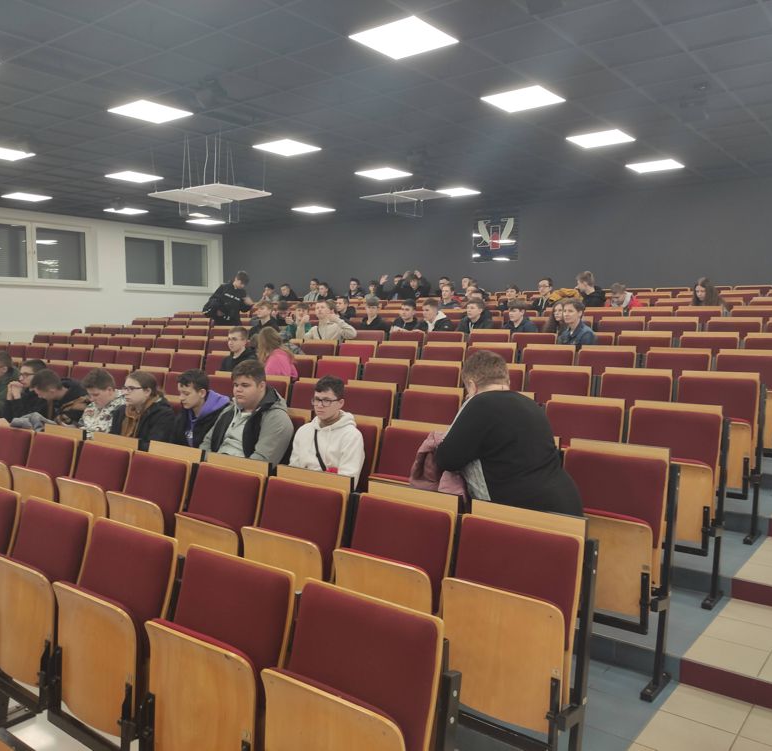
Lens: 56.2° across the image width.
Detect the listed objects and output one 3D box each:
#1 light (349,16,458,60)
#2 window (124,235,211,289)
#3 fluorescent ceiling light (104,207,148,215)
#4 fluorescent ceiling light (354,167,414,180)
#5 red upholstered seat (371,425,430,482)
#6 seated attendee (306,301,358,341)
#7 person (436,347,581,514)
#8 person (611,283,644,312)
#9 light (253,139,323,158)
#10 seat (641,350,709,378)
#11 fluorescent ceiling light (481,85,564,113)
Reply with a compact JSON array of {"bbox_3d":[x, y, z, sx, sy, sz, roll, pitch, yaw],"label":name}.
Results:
[{"bbox_3d":[0.131,-2.343,5.030,0.580,0.050,0.580,4,6,38],"label":"light"},{"bbox_3d":[-4.806,-2.481,16.076,0.110,1.140,2.180,4,6,38],"label":"window"},{"bbox_3d":[-4.888,-3.105,13.584,0.600,0.060,0.600,4,6,38],"label":"fluorescent ceiling light"},{"bbox_3d":[-0.027,-2.741,9.776,0.590,0.040,0.590,4,6,38],"label":"fluorescent ceiling light"},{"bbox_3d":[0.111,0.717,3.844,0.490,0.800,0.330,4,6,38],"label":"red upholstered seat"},{"bbox_3d":[-0.687,-0.202,8.474,0.660,1.310,0.740,4,6,38],"label":"seated attendee"},{"bbox_3d":[0.535,0.625,3.148,0.600,1.460,0.680,-2,5,-30],"label":"person"},{"bbox_3d":[2.937,-0.521,8.932,0.520,1.210,0.720,4,6,38],"label":"person"},{"bbox_3d":[-1.153,-2.678,8.454,0.600,0.060,0.600,4,6,38],"label":"light"},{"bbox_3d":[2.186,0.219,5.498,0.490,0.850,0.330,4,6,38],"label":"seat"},{"bbox_3d":[1.234,-2.510,6.508,0.590,0.040,0.590,4,6,38],"label":"fluorescent ceiling light"}]

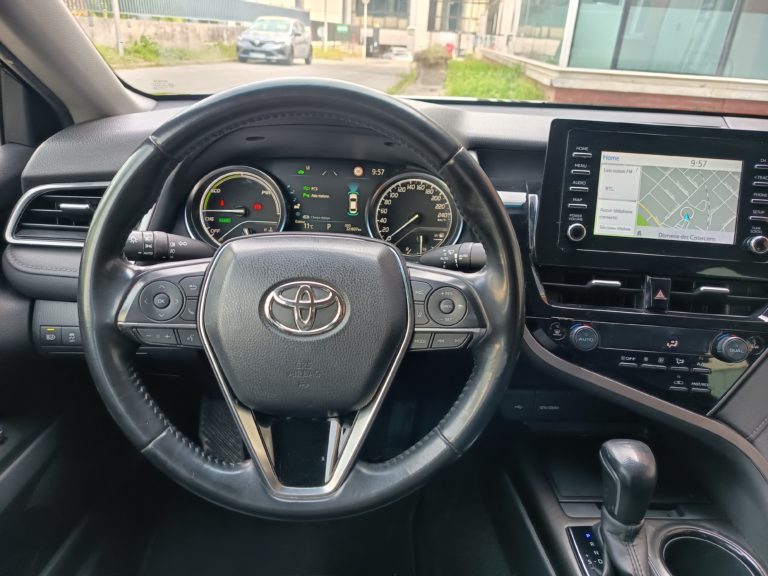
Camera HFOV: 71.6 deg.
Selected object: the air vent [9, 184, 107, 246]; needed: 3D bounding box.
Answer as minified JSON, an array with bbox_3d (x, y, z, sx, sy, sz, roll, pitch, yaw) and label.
[{"bbox_3d":[-0.342,-0.086,0.612,0.153,0.073,0.040,2,16,0],"label":"air vent"}]

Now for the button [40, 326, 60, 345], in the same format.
[{"bbox_3d":[-0.379,0.053,0.609,0.022,0.021,0.012,2,16,0],"label":"button"}]

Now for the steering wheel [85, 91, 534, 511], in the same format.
[{"bbox_3d":[-0.071,0.009,0.476,0.376,0.376,0.080,2,1,0],"label":"steering wheel"}]

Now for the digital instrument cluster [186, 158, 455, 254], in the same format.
[{"bbox_3d":[-0.074,-0.096,0.678,0.343,0.130,0.050,2,9,0],"label":"digital instrument cluster"}]

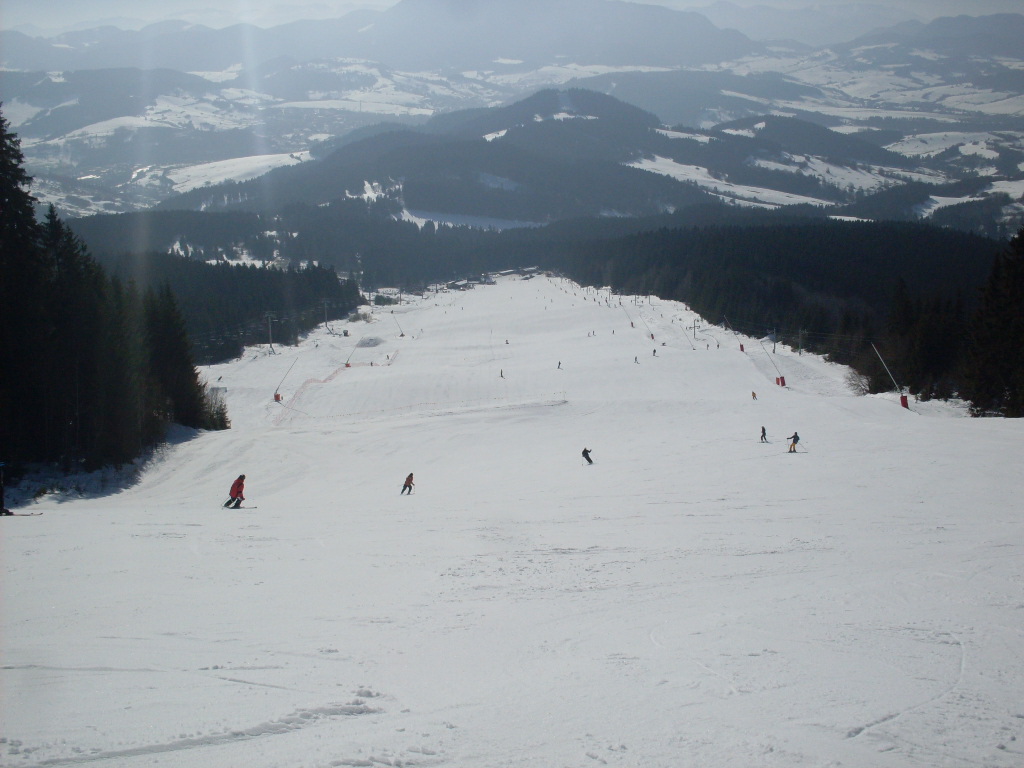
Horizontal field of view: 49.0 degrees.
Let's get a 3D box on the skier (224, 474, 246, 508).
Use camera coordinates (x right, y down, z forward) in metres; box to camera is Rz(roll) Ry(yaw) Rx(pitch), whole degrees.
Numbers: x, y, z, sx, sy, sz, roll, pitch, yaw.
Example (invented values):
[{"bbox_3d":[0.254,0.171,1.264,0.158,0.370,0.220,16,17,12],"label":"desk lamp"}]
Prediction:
[{"bbox_3d":[-12.053,4.686,49.000,0.850,1.550,0.600,-7,19,-21],"label":"skier"}]

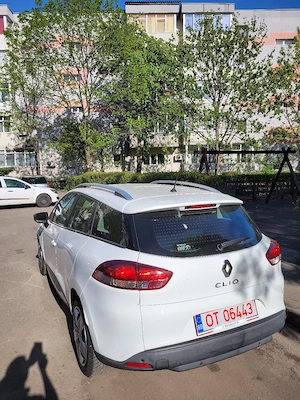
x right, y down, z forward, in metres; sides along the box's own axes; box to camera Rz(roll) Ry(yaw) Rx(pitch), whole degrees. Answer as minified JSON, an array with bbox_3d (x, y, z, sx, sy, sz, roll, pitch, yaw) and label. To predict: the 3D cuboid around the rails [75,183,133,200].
[{"bbox_3d":[-0.518,-0.108,2.938,0.070,0.100,1.680,-3,6,-26],"label":"rails"}]

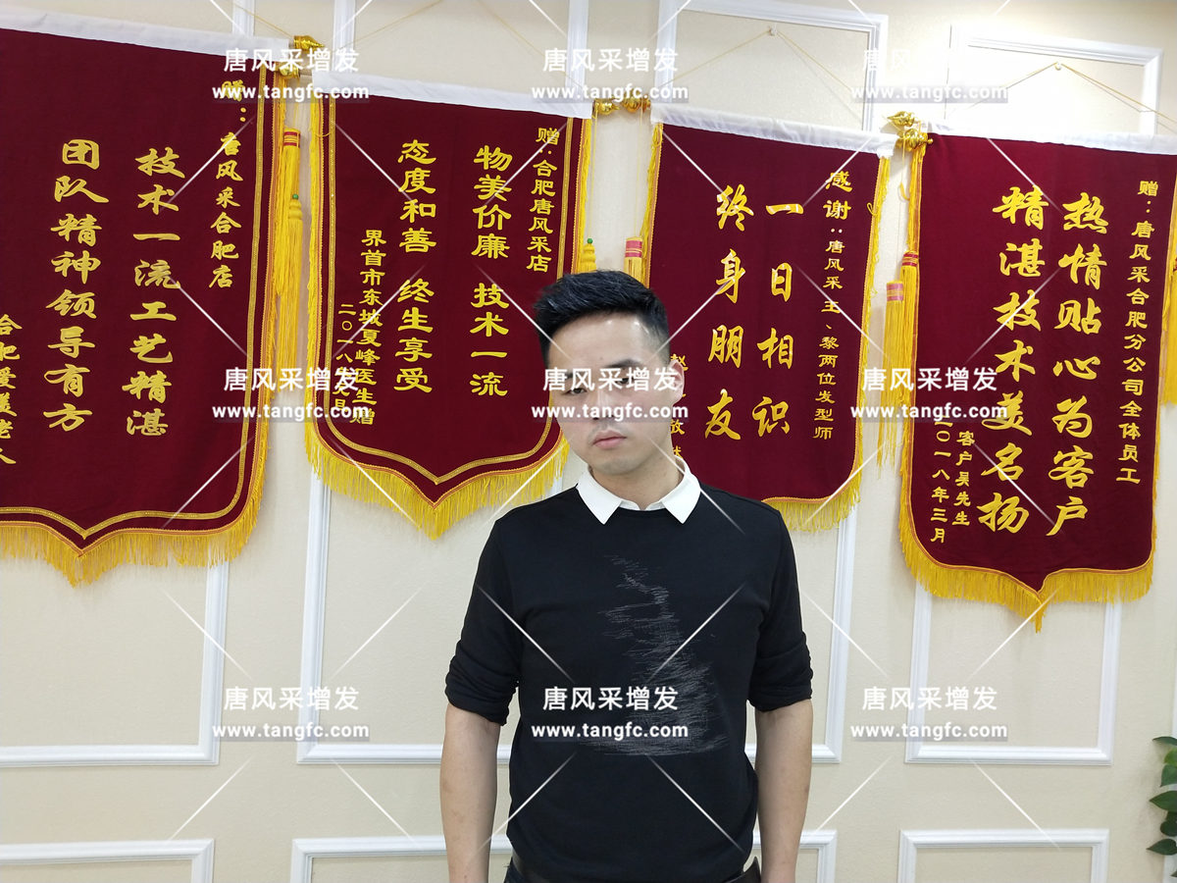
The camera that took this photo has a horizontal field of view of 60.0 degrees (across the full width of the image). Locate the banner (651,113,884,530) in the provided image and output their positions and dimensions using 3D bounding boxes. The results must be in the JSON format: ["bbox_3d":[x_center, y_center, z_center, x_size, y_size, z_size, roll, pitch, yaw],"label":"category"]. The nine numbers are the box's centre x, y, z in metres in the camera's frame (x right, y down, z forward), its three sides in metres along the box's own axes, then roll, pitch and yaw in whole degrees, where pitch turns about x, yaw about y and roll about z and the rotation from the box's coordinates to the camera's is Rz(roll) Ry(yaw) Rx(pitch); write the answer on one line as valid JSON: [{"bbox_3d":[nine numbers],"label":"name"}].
[{"bbox_3d":[0.355,-0.203,2.079,0.508,0.854,0.030,3,2,-9],"label":"banner"}]

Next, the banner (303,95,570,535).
[{"bbox_3d":[-0.280,-0.234,1.974,0.532,0.850,0.030,3,2,-9],"label":"banner"}]

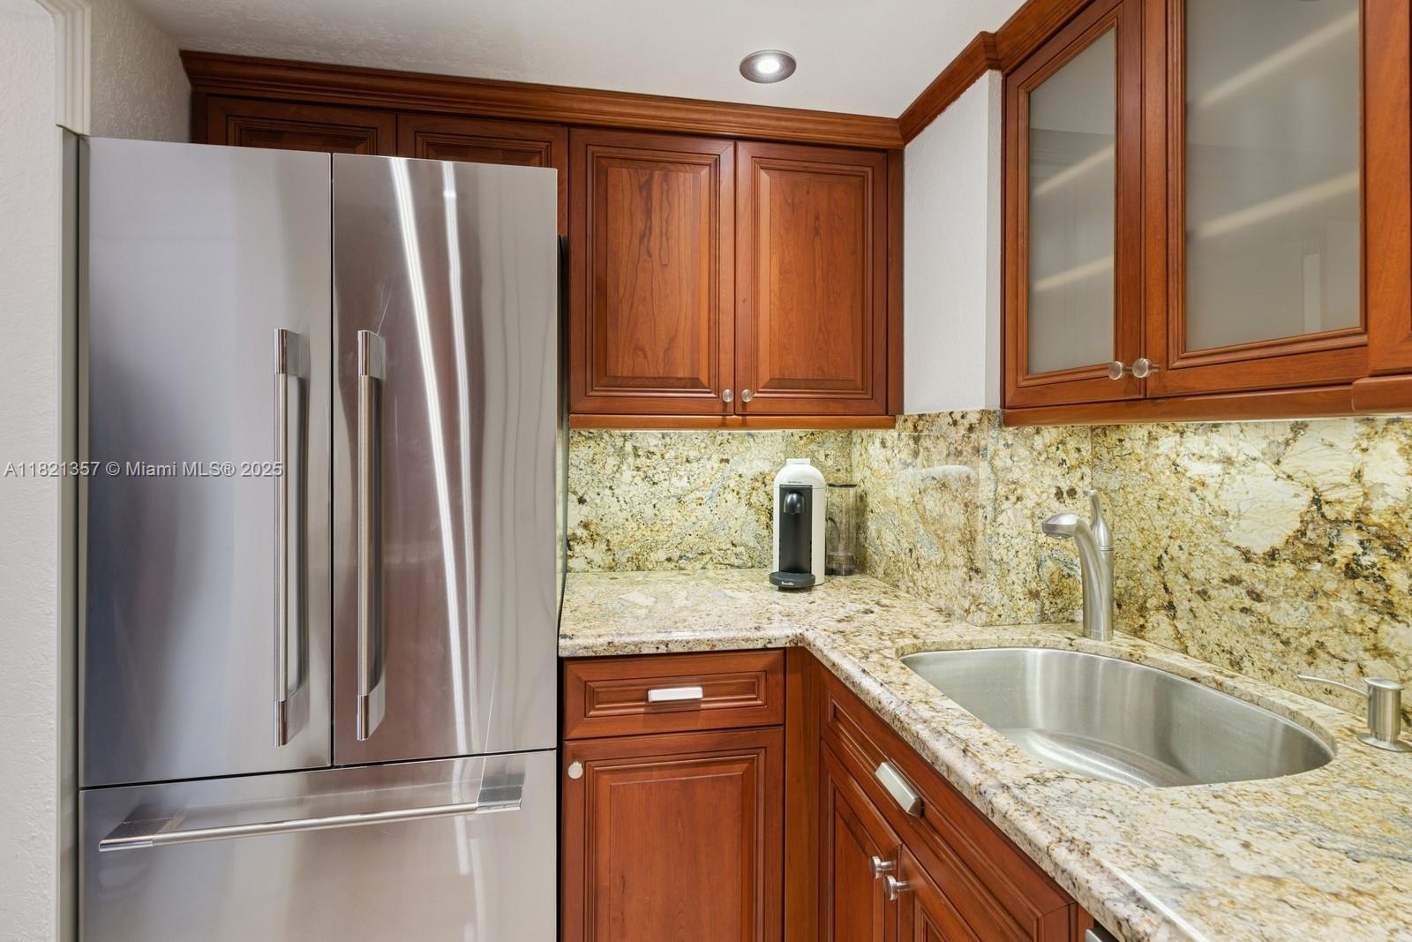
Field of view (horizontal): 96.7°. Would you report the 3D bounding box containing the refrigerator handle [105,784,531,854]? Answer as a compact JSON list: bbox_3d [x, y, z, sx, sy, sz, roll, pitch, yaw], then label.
[{"bbox_3d":[-0.642,0.585,1.064,0.635,0.019,0.050,0,-1,-10],"label":"refrigerator handle"}]

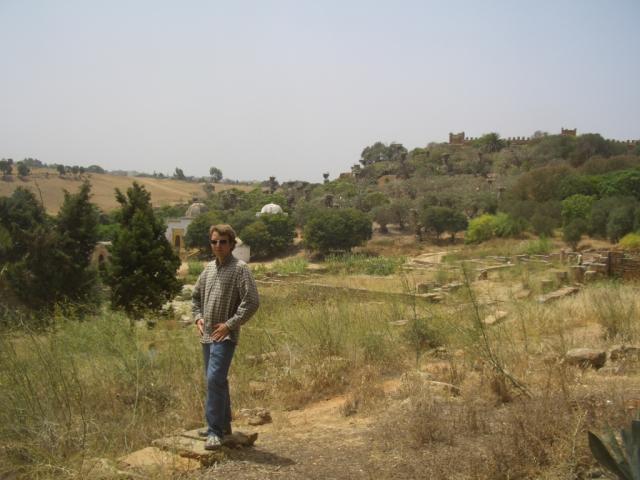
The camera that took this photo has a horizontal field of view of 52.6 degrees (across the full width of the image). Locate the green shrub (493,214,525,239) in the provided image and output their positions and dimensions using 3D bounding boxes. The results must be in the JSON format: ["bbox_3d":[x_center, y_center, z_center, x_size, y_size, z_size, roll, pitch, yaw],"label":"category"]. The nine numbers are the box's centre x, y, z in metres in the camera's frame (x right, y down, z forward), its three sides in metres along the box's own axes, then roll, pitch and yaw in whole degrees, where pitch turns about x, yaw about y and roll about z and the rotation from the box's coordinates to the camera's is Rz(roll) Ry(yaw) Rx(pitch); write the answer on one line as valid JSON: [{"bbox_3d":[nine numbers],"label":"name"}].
[{"bbox_3d":[17.478,-1.344,60.000,2.967,2.411,2.670,0,2,0],"label":"green shrub"}]

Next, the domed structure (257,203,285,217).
[{"bbox_3d":[-6.273,-3.802,82.000,3.548,1.901,3.548,0,2,0],"label":"domed structure"}]

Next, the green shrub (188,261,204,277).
[{"bbox_3d":[-6.463,1.497,34.000,0.893,0.841,0.804,0,2,0],"label":"green shrub"}]

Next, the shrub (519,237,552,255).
[{"bbox_3d":[14.986,0.382,45.000,2.364,1.252,1.892,0,2,0],"label":"shrub"}]

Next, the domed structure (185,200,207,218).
[{"bbox_3d":[-14.947,-3.676,78.000,2.772,2.170,2.772,0,2,0],"label":"domed structure"}]

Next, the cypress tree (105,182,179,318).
[{"bbox_3d":[-5.486,0.325,20.000,2.349,4.203,2.231,0,2,0],"label":"cypress tree"}]

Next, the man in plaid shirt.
[{"bbox_3d":[-0.759,0.779,5.200,0.530,1.790,0.370,1,2,28],"label":"man in plaid shirt"}]

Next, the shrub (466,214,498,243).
[{"bbox_3d":[14.475,-1.031,58.000,3.047,2.510,2.743,0,2,0],"label":"shrub"}]

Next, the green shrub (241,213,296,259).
[{"bbox_3d":[-4.218,-0.369,53.000,4.587,3.768,3.899,0,2,0],"label":"green shrub"}]

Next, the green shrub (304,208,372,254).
[{"bbox_3d":[1.544,-0.709,54.000,5.675,3.839,4.823,0,2,0],"label":"green shrub"}]

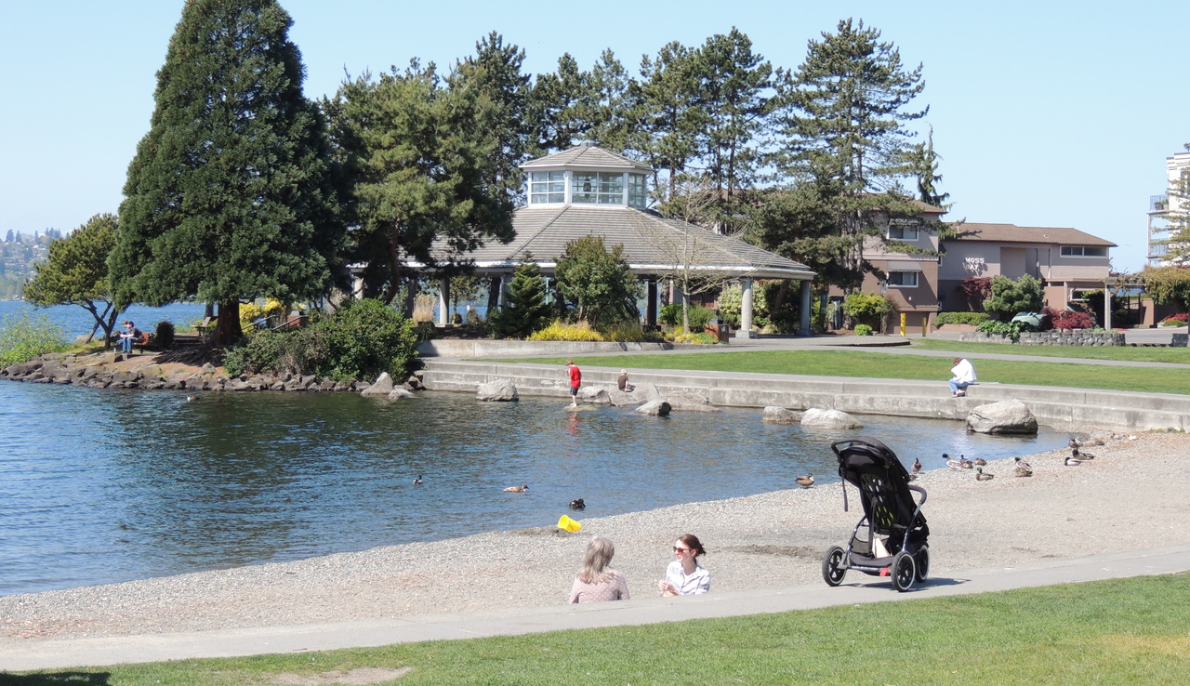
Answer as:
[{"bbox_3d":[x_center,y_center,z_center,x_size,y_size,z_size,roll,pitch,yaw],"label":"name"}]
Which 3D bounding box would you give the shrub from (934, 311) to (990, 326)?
[{"bbox_3d":[20.964,-1.325,147.000,3.100,0.950,1.300,0,1,-15],"label":"shrub"}]

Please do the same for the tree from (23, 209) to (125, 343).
[{"bbox_3d":[-19.630,-2.368,98.000,4.200,5.150,4.000,0,1,-11],"label":"tree"}]

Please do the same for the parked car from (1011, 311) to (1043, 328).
[{"bbox_3d":[22.600,-1.085,127.000,4.300,1.450,1.750,0,1,-25],"label":"parked car"}]

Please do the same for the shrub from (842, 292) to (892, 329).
[{"bbox_3d":[13.229,-1.510,125.000,2.400,1.950,2.200,1,1,6],"label":"shrub"}]

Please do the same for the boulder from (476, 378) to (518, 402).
[{"bbox_3d":[-2.909,1.426,77.200,1.300,0.720,1.050,1,1,0],"label":"boulder"}]

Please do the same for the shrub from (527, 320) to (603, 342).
[{"bbox_3d":[-1.207,-0.501,103.000,3.050,0.900,1.500,0,1,0],"label":"shrub"}]

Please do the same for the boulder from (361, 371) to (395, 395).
[{"bbox_3d":[-7.126,1.349,84.100,1.100,0.800,0.950,1,1,0],"label":"boulder"}]

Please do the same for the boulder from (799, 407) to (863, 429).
[{"bbox_3d":[6.038,1.910,65.800,1.580,0.540,1.150,0,1,0],"label":"boulder"}]

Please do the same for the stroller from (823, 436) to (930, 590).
[{"bbox_3d":[2.260,1.280,19.400,0.620,1.100,0.980,1,1,40],"label":"stroller"}]

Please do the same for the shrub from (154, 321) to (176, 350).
[{"bbox_3d":[-17.416,-0.328,104.500,0.780,1.120,0.780,1,1,0],"label":"shrub"}]

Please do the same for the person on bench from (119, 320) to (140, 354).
[{"bbox_3d":[-17.651,-0.219,98.000,0.850,1.220,0.520,0,1,-28],"label":"person on bench"}]

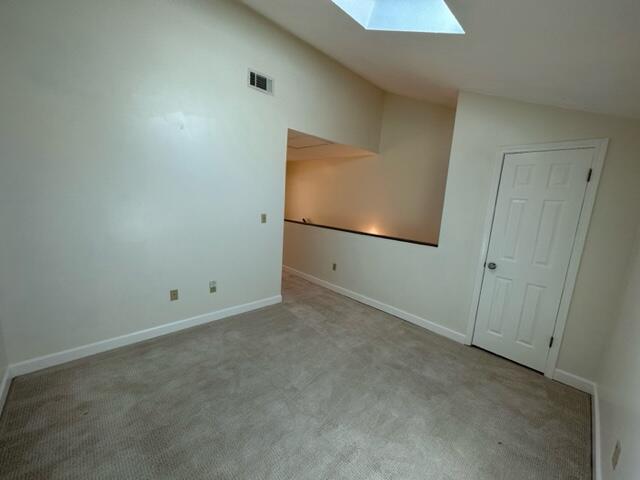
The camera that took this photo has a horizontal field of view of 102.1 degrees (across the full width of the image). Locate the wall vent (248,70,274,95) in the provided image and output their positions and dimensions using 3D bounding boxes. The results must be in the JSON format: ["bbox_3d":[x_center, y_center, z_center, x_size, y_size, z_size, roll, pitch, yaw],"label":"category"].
[{"bbox_3d":[-0.685,-1.817,3.004,0.325,0.185,0.022,-5,13,-44],"label":"wall vent"}]

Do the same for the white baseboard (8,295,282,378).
[{"bbox_3d":[-1.466,0.923,2.853,2.519,0.109,0.022,-5,13,-44],"label":"white baseboard"}]

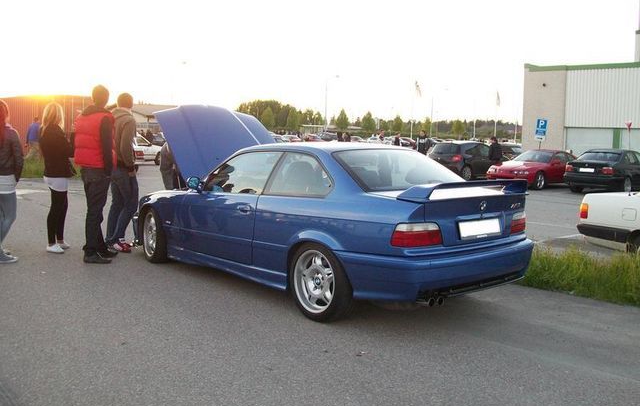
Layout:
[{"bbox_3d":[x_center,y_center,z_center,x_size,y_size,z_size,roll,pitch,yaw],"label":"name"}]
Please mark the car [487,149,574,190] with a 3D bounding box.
[{"bbox_3d":[7.600,-1.270,23.400,1.750,1.300,4.420,6,9,42],"label":"car"}]

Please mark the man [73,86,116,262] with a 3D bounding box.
[{"bbox_3d":[-2.443,-0.345,7.326,0.380,1.860,0.540,-5,9,-41],"label":"man"}]

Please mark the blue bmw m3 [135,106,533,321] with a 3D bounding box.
[{"bbox_3d":[-0.229,-0.078,6.426,1.780,1.600,4.430,-5,9,-41],"label":"blue bmw m3"}]

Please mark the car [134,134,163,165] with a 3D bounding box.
[{"bbox_3d":[-7.200,-2.150,26.000,4.300,1.420,1.700,-6,9,-42],"label":"car"}]

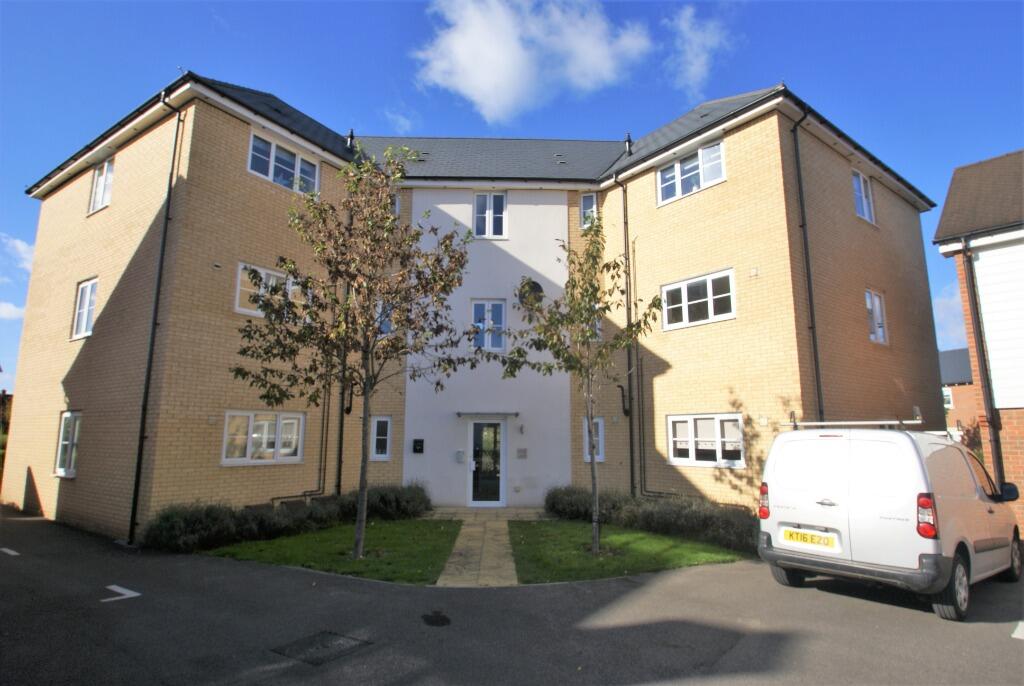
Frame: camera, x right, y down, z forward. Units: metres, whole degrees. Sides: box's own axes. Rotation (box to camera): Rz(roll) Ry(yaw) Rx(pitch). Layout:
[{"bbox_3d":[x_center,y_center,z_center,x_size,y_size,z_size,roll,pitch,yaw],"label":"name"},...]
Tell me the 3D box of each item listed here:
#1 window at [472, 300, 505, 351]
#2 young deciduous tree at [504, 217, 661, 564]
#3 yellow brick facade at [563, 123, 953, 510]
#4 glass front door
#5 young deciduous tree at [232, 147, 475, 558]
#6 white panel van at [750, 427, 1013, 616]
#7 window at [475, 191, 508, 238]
[{"bbox_3d":[-0.572,-0.440,12.740,0.819,1.266,0.120,0,-9,-2],"label":"window"},{"bbox_3d":[1.113,0.496,8.083,2.453,5.331,2.326,0,-9,0],"label":"young deciduous tree"},{"bbox_3d":[6.570,0.067,13.390,8.872,7.953,5.300,7,-12,-38],"label":"yellow brick facade"},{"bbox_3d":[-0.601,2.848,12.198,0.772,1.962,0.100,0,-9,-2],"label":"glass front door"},{"bbox_3d":[-2.414,-0.069,7.847,3.529,6.356,3.347,0,-9,0],"label":"young deciduous tree"},{"bbox_3d":[5.084,2.142,6.738,4.380,1.820,1.850,7,-12,-37],"label":"white panel van"},{"bbox_3d":[-0.538,-3.283,13.209,0.844,1.266,0.120,0,-9,-2],"label":"window"}]

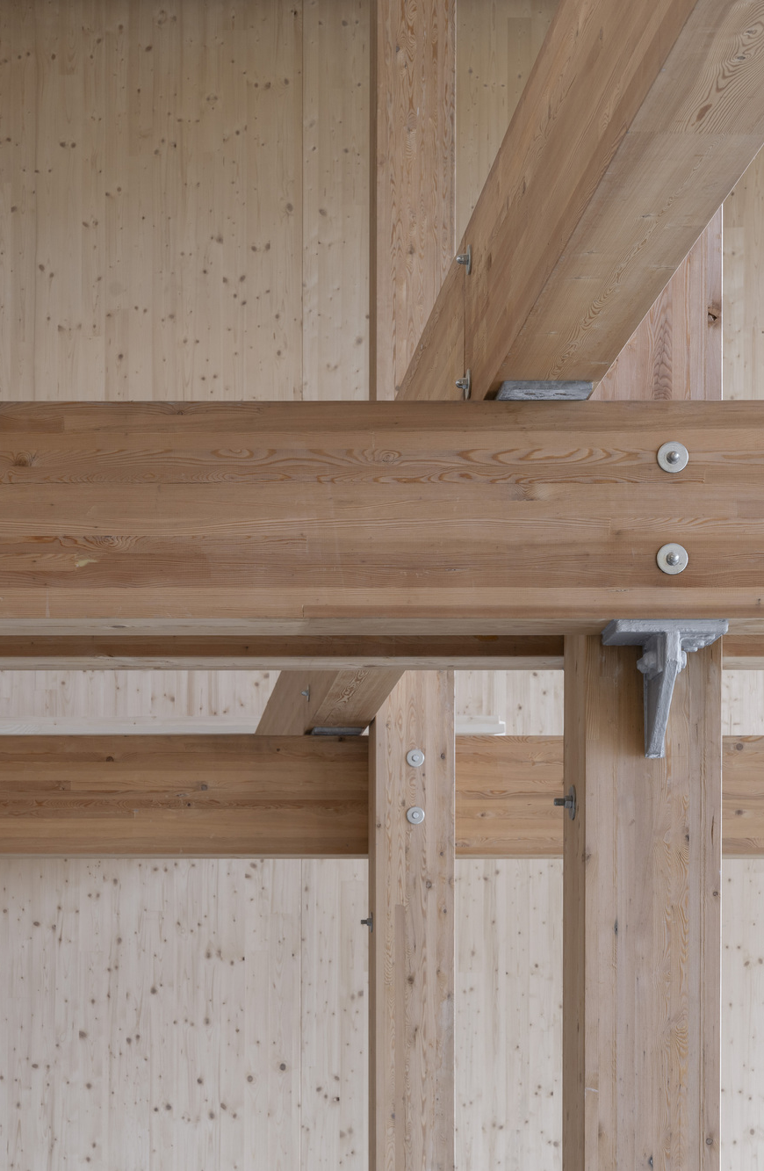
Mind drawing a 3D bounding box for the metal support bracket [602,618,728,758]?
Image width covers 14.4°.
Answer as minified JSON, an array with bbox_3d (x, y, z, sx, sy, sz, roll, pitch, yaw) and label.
[{"bbox_3d":[0.638,0.234,6.800,0.246,0.283,0.191,1,-9,-5],"label":"metal support bracket"}]

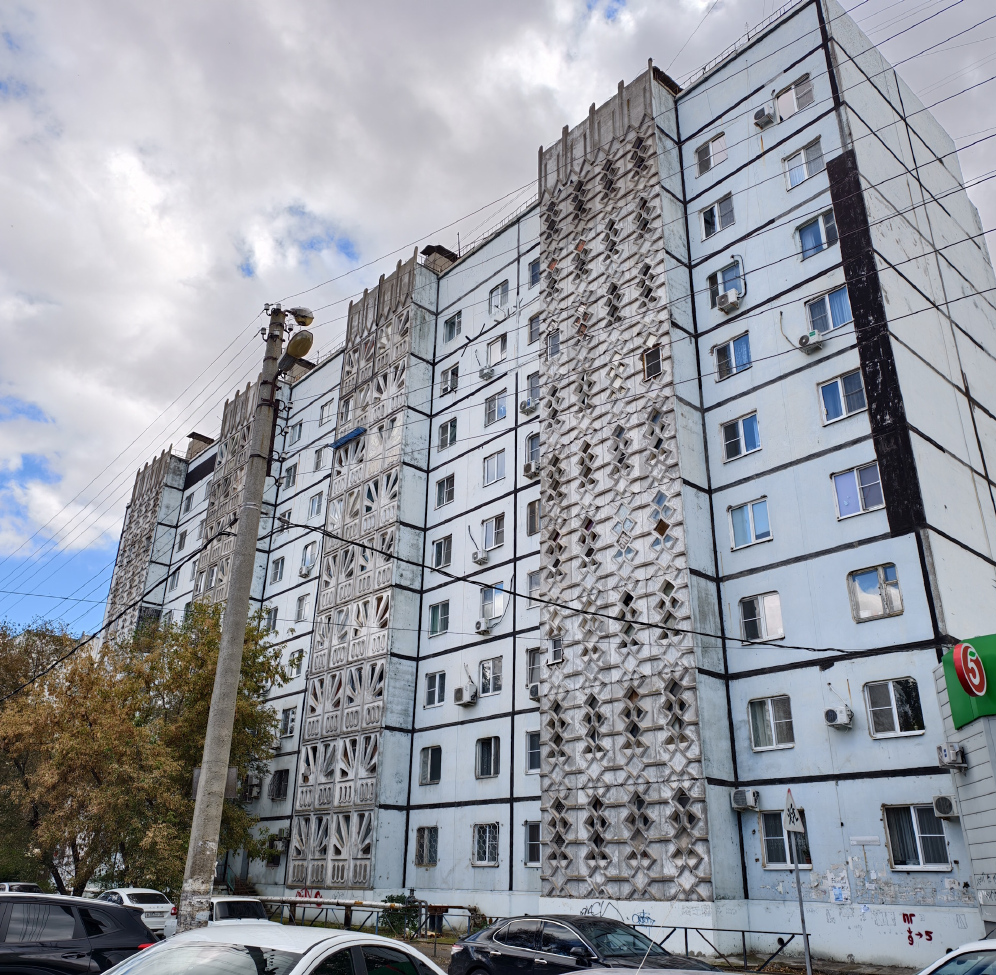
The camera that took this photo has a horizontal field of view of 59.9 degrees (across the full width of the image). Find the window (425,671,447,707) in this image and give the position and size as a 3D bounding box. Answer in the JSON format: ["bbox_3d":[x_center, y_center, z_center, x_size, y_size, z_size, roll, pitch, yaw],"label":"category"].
[{"bbox_3d":[-2.551,8.182,34.858,0.150,1.382,1.273,21,-31,-37],"label":"window"}]

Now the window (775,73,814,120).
[{"bbox_3d":[9.715,-12.673,28.271,0.150,1.300,1.260,21,-31,-37],"label":"window"}]

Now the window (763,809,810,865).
[{"bbox_3d":[7.102,8.703,21.303,0.150,1.300,1.220,21,-31,-37],"label":"window"}]

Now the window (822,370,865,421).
[{"bbox_3d":[9.475,-2.458,23.685,0.150,1.300,1.220,21,-31,-37],"label":"window"}]

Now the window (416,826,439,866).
[{"bbox_3d":[-2.512,12.968,31.242,0.150,1.300,1.220,21,-31,-37],"label":"window"}]

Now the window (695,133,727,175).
[{"bbox_3d":[7.614,-11.841,30.849,0.150,1.200,1.283,21,-31,-37],"label":"window"}]

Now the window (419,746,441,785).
[{"bbox_3d":[-2.540,10.578,32.837,0.150,1.338,1.279,21,-31,-37],"label":"window"}]

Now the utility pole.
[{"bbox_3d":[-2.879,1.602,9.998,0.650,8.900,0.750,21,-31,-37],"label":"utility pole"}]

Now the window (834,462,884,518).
[{"bbox_3d":[9.418,0.094,22.535,0.150,1.300,1.220,21,-31,-37],"label":"window"}]

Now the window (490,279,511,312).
[{"bbox_3d":[0.108,-8.411,38.203,0.150,1.300,1.220,21,-31,-37],"label":"window"}]

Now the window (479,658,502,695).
[{"bbox_3d":[-0.216,6.895,31.285,0.150,1.300,1.210,21,-31,-37],"label":"window"}]

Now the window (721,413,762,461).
[{"bbox_3d":[7.571,-1.577,26.980,0.150,1.344,1.308,21,-31,-37],"label":"window"}]

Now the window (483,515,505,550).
[{"bbox_3d":[-0.109,1.793,33.592,0.150,1.300,1.210,21,-31,-37],"label":"window"}]

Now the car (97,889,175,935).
[{"bbox_3d":[-11.650,13.530,27.350,1.700,1.490,4.260,21,-31,-37],"label":"car"}]

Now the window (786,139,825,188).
[{"bbox_3d":[10.014,-10.594,28.269,0.150,1.396,1.355,21,-31,-37],"label":"window"}]

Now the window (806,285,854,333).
[{"bbox_3d":[9.654,-5.102,25.098,0.150,1.200,1.264,21,-31,-37],"label":"window"}]

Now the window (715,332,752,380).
[{"bbox_3d":[7.463,-4.129,27.366,0.150,1.233,1.277,21,-31,-37],"label":"window"}]

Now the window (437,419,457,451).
[{"bbox_3d":[-2.175,-2.345,38.145,0.150,1.300,1.250,21,-31,-37],"label":"window"}]

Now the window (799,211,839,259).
[{"bbox_3d":[9.729,-7.629,26.208,0.150,1.200,1.177,21,-31,-37],"label":"window"}]

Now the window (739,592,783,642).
[{"bbox_3d":[7.472,3.724,24.564,0.150,1.364,1.297,21,-31,-37],"label":"window"}]

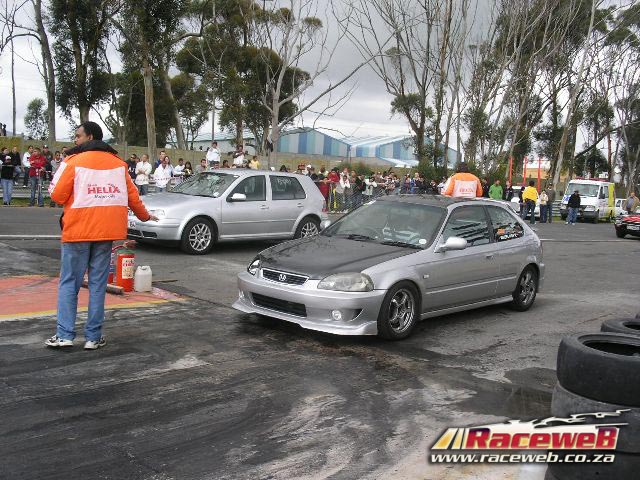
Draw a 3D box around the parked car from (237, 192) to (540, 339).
[{"bbox_3d":[1.036,0.152,8.029,1.720,1.350,4.200,8,7,41],"label":"parked car"}]

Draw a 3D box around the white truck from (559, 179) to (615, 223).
[{"bbox_3d":[13.793,-2.005,36.155,1.930,2.180,5.000,6,6,30],"label":"white truck"}]

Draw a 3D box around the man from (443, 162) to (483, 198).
[{"bbox_3d":[2.662,-0.547,13.185,0.640,1.800,0.400,2,5,-6],"label":"man"}]

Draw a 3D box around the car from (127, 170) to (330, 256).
[{"bbox_3d":[-1.705,-0.557,13.282,4.150,1.440,1.750,-2,7,-42],"label":"car"}]

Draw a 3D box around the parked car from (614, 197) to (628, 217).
[{"bbox_3d":[17.014,-1.562,38.500,1.650,1.400,4.000,3,5,5],"label":"parked car"}]

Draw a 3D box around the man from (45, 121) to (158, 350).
[{"bbox_3d":[-1.786,-0.021,5.736,0.780,1.800,0.500,0,6,-30],"label":"man"}]

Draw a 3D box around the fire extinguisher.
[{"bbox_3d":[-2.348,0.298,8.366,0.300,0.610,0.220,0,6,-27],"label":"fire extinguisher"}]

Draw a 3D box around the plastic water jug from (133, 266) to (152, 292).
[{"bbox_3d":[-2.119,0.457,8.426,0.200,0.300,0.170,1,6,-18],"label":"plastic water jug"}]

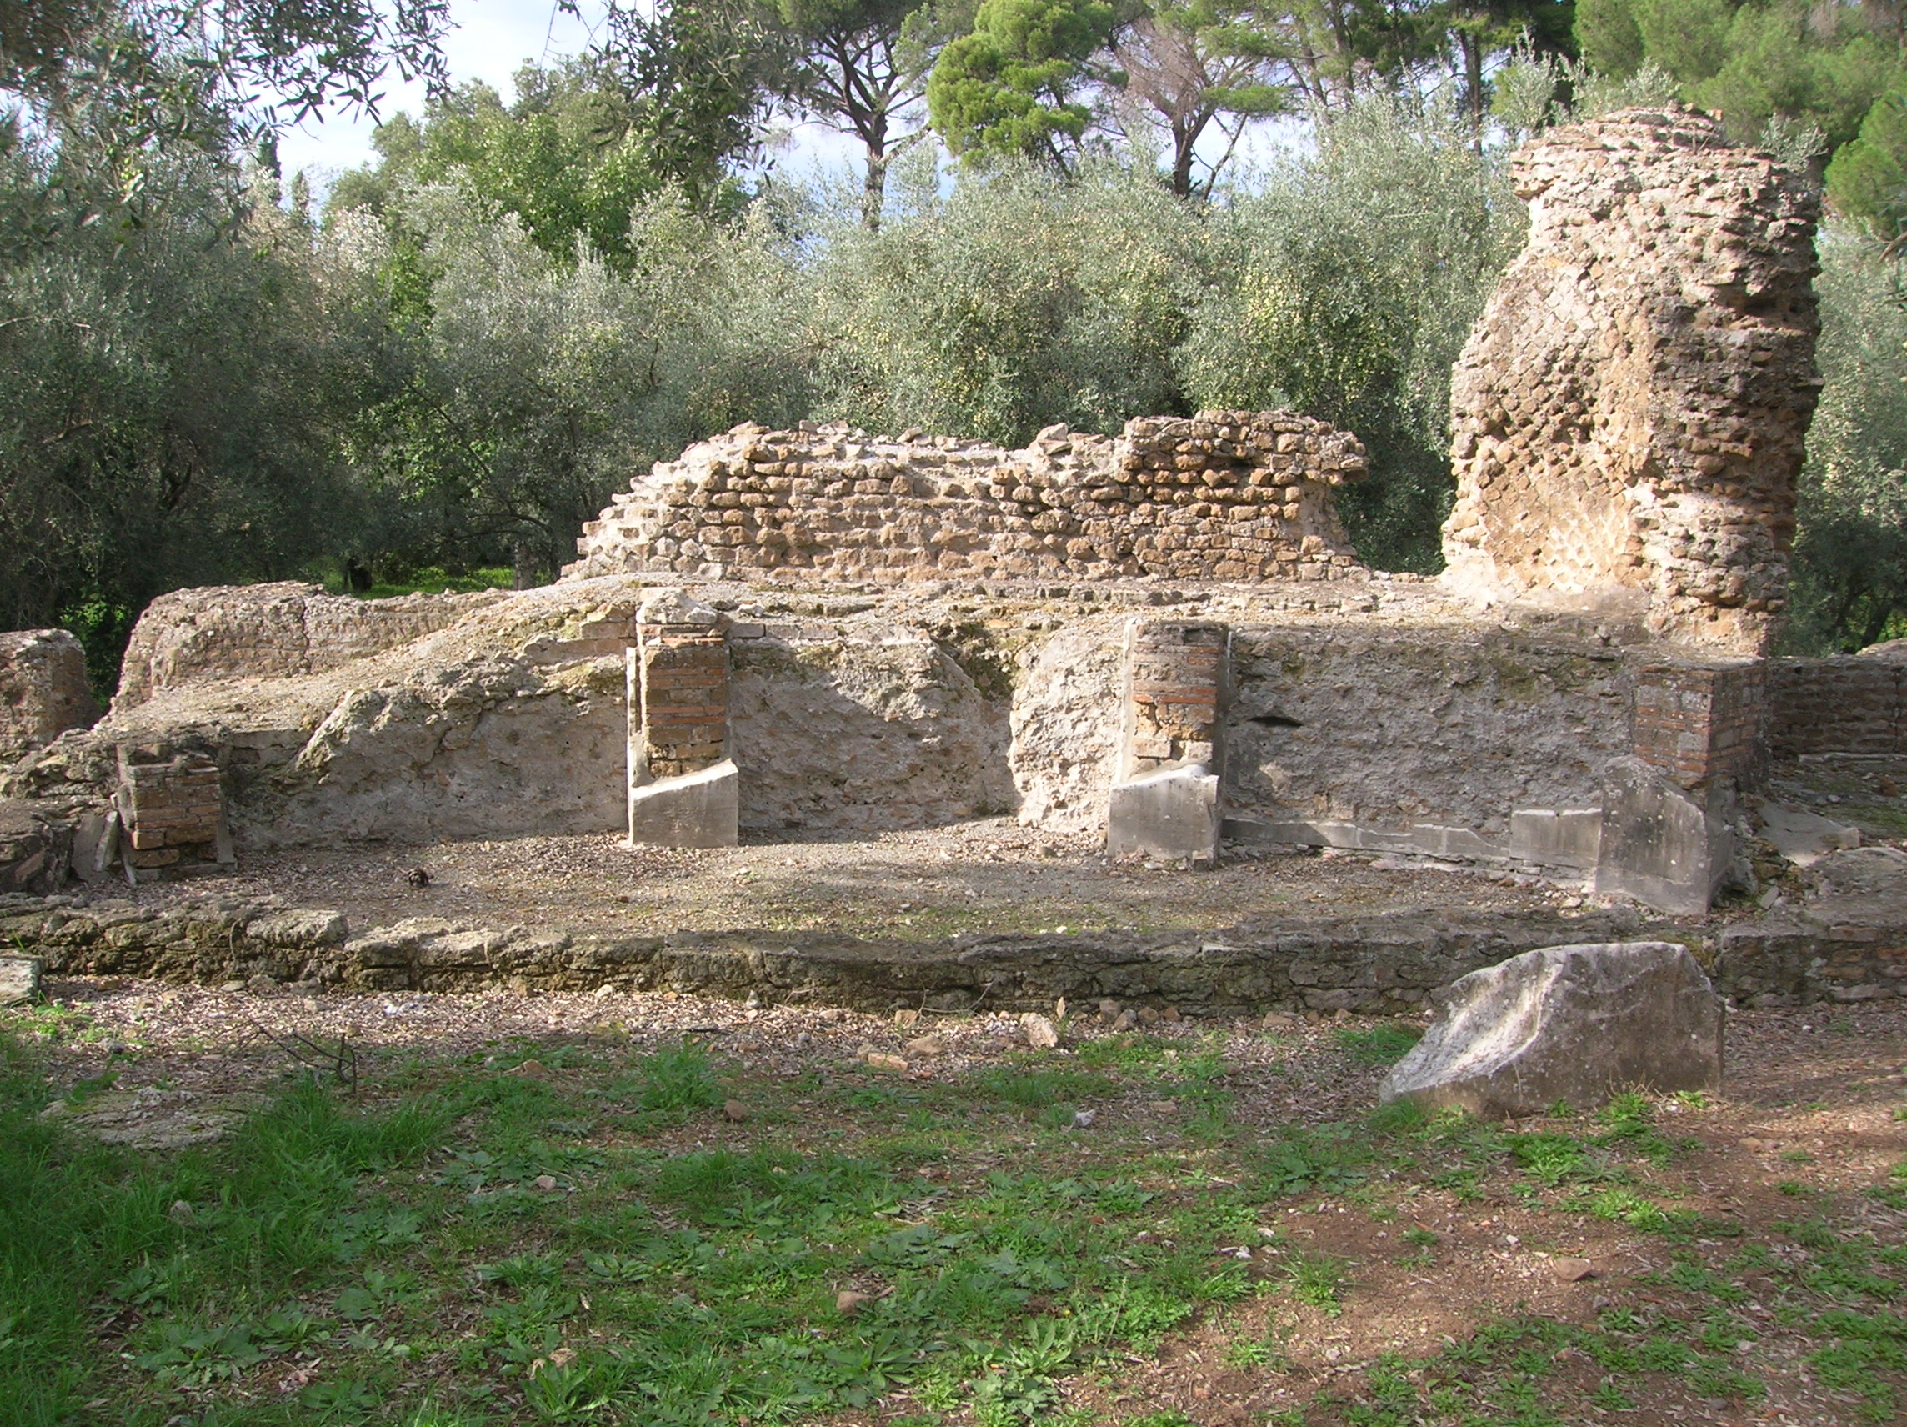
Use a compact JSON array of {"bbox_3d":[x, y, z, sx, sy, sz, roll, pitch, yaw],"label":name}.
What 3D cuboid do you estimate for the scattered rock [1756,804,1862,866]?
[{"bbox_3d":[3.672,0.523,8.066,0.380,0.180,0.360,4,7,20],"label":"scattered rock"}]

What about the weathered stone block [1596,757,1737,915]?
[{"bbox_3d":[2.892,0.478,7.609,0.470,0.565,0.230,6,9,36],"label":"weathered stone block"}]

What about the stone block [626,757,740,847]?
[{"bbox_3d":[-1.207,0.404,8.384,0.470,0.375,0.170,-1,7,-14],"label":"stone block"}]

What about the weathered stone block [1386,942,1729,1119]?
[{"bbox_3d":[1.839,0.967,5.878,0.950,0.450,0.460,1,7,0],"label":"weathered stone block"}]

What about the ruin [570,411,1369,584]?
[{"bbox_3d":[0.080,-1.157,9.883,4.080,0.850,0.650,1,7,2],"label":"ruin"}]

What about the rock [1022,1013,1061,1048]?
[{"bbox_3d":[0.290,1.055,6.244,0.120,0.095,0.090,1,7,0],"label":"rock"}]

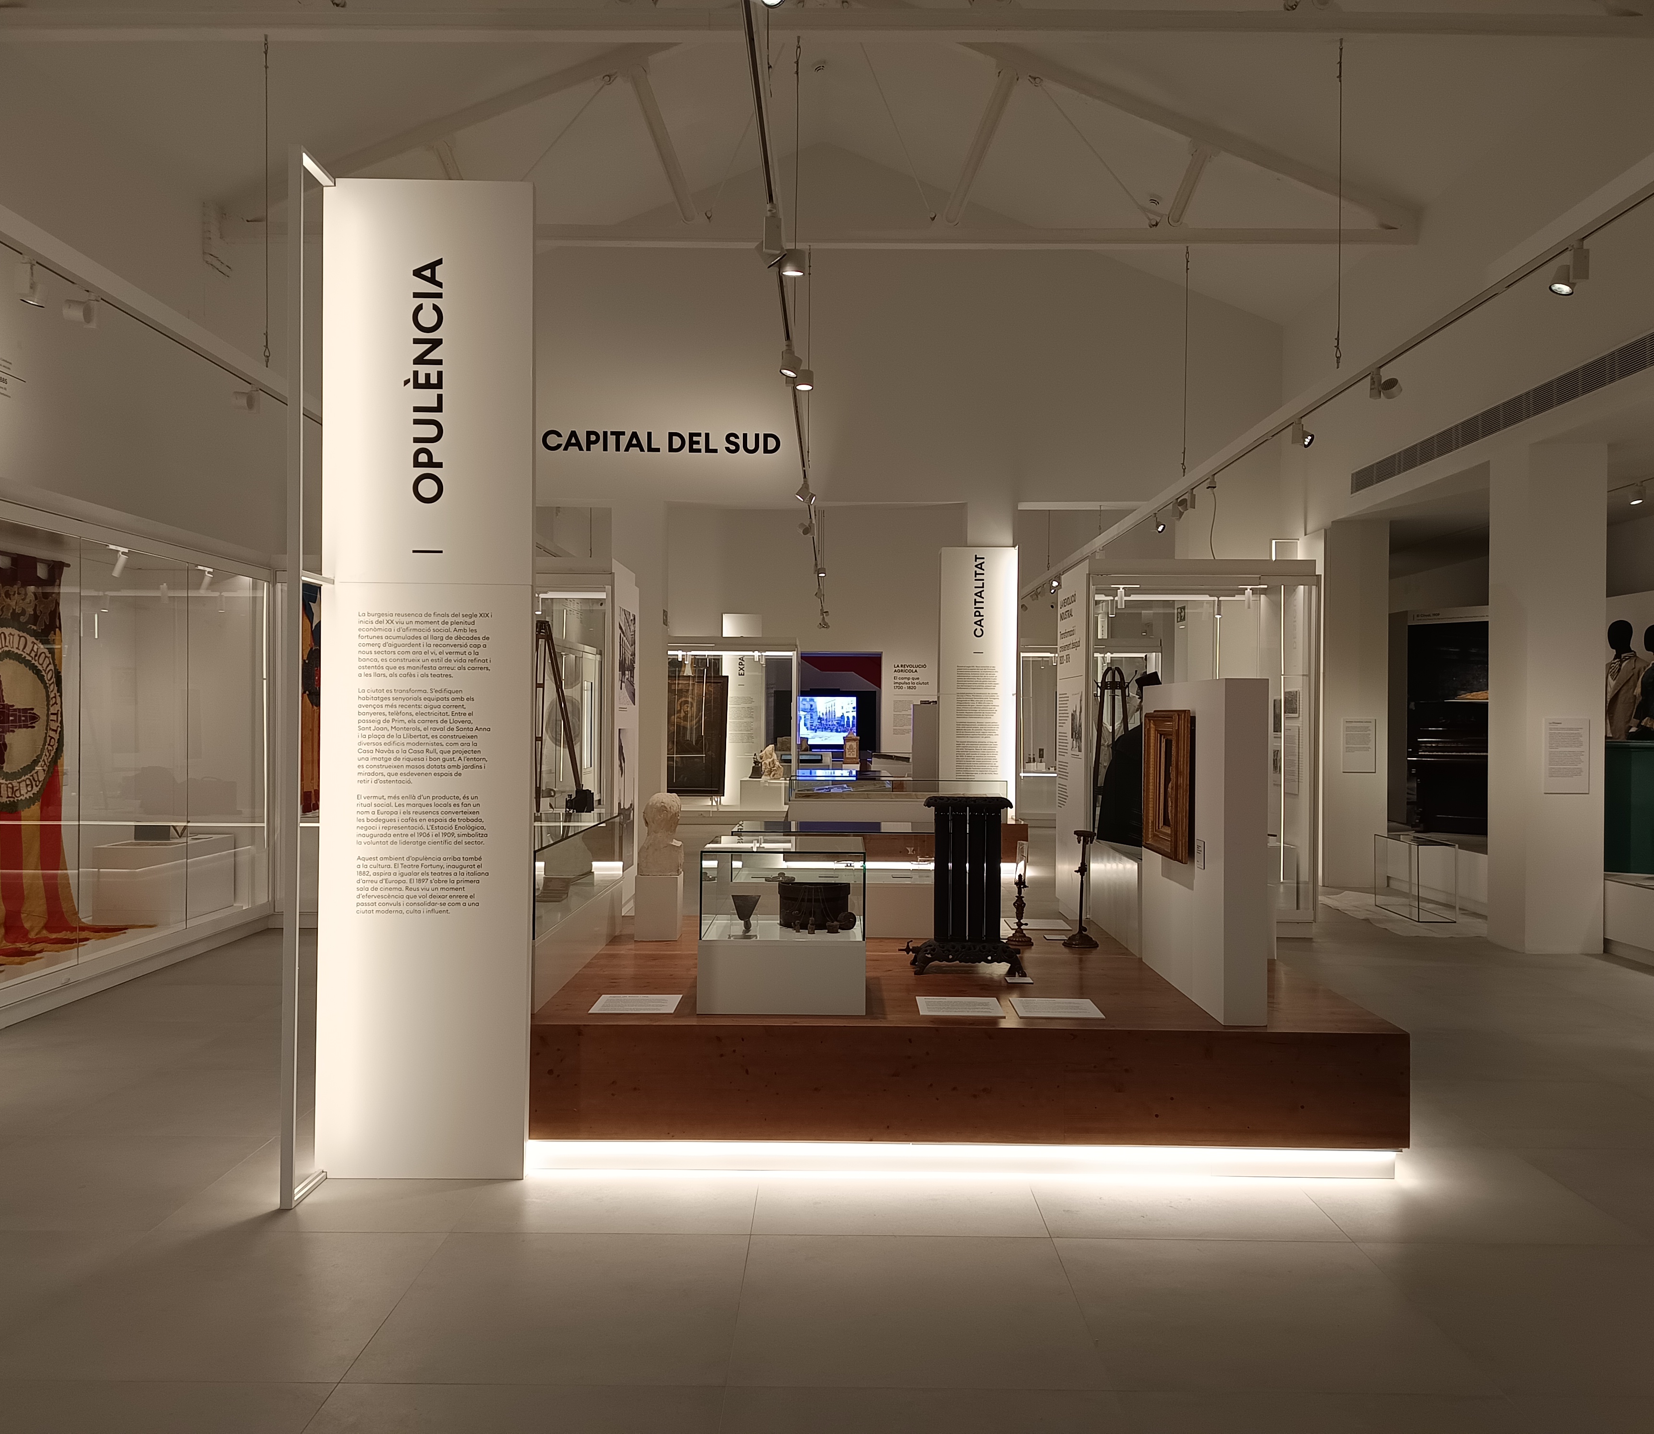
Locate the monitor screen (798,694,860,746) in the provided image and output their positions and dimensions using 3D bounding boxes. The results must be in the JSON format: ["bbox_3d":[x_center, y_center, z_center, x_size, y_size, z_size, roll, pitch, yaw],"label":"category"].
[{"bbox_3d":[0.026,0.060,24.400,1.150,0.910,0.080,0,0,0],"label":"monitor screen"}]

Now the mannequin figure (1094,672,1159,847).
[{"bbox_3d":[1.620,0.210,6.579,0.430,0.865,0.550,0,0,-32],"label":"mannequin figure"}]

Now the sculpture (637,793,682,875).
[{"bbox_3d":[-0.789,0.551,6.255,0.210,0.385,0.200,0,0,-17],"label":"sculpture"}]

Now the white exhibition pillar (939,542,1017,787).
[{"bbox_3d":[1.543,-0.121,13.542,0.740,3.200,0.500,0,0,0],"label":"white exhibition pillar"}]

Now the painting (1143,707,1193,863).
[{"bbox_3d":[1.329,0.260,5.168,0.070,0.565,0.530,0,0,0],"label":"painting"}]

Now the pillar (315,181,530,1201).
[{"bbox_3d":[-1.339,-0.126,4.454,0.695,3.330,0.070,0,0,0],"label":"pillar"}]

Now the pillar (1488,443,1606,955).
[{"bbox_3d":[4.928,-0.121,9.089,0.490,3.400,0.510,0,0,0],"label":"pillar"}]

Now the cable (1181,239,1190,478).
[{"bbox_3d":[2.870,-2.835,10.594,0.025,1.860,0.025,0,0,0],"label":"cable"}]

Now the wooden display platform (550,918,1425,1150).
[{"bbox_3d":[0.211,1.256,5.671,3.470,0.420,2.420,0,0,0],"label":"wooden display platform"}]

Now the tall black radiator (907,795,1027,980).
[{"bbox_3d":[0.570,0.687,5.473,0.480,0.725,0.250,0,0,0],"label":"tall black radiator"}]

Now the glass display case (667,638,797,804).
[{"bbox_3d":[-1.404,0.102,19.357,2.000,2.460,0.700,0,0,0],"label":"glass display case"}]

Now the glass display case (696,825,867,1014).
[{"bbox_3d":[-0.154,0.754,4.893,0.580,0.575,0.545,0,0,0],"label":"glass display case"}]

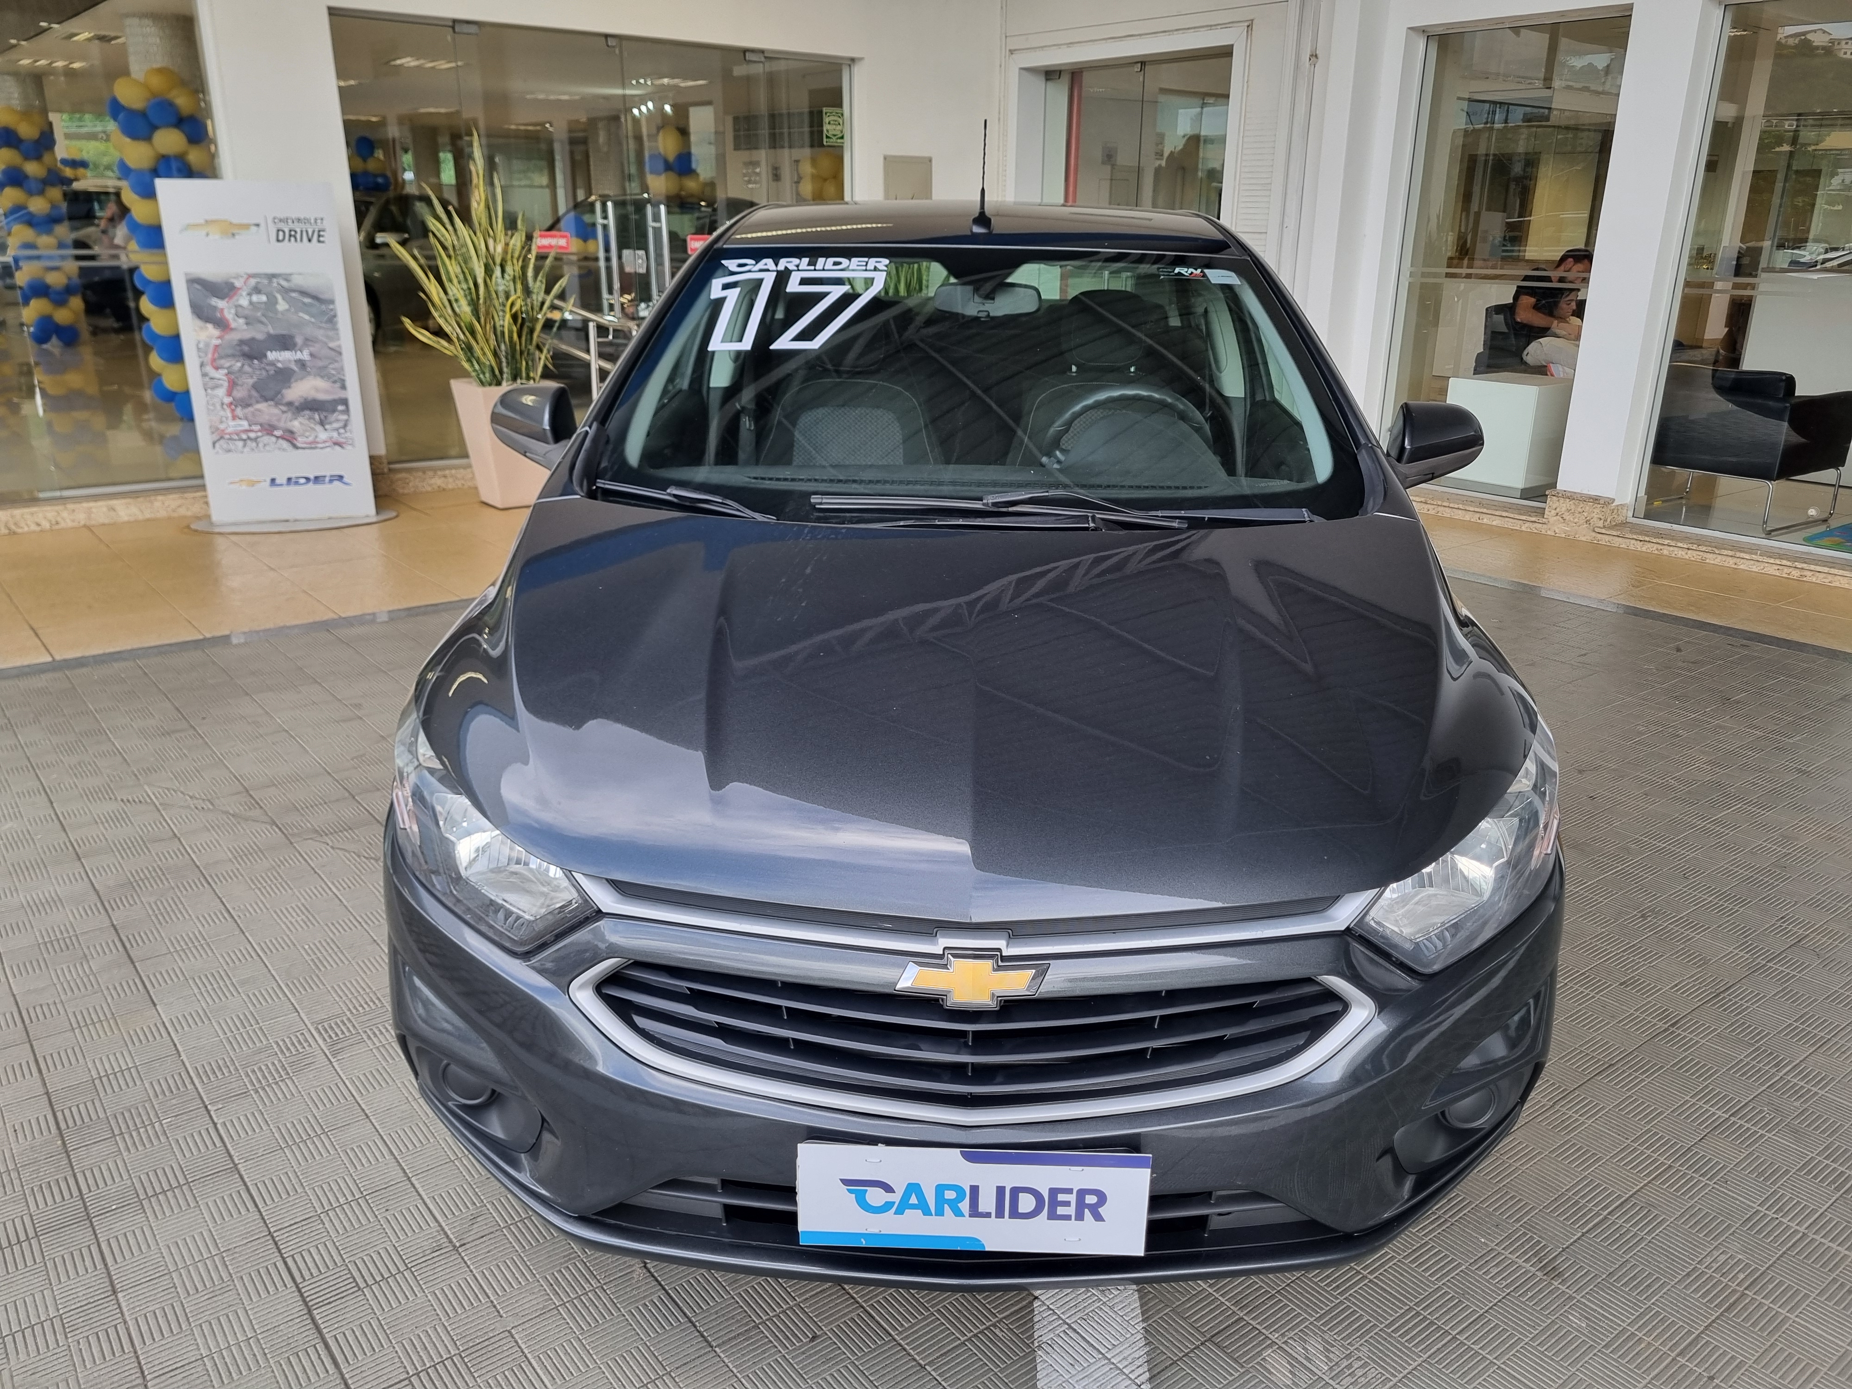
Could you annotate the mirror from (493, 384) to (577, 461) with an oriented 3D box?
[{"bbox_3d":[-0.753,-0.537,2.757,0.200,0.155,0.130,1,19,2],"label":"mirror"}]

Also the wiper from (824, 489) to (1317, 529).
[{"bbox_3d":[0.228,-0.300,2.272,0.830,0.055,0.090,1,19,2],"label":"wiper"}]

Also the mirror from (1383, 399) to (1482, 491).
[{"bbox_3d":[0.993,-0.497,2.770,0.220,0.160,0.140,1,20,0],"label":"mirror"}]

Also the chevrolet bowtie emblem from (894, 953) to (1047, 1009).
[{"bbox_3d":[0.050,0.317,1.537,0.168,0.065,0.022,1,5,0],"label":"chevrolet bowtie emblem"}]

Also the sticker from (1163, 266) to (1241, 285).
[{"bbox_3d":[0.554,-0.842,2.795,0.160,0.008,0.055,5,46,-2],"label":"sticker"}]

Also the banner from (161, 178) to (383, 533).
[{"bbox_3d":[-2.989,-1.541,6.354,0.720,1.520,0.080,-7,21,-19],"label":"banner"}]

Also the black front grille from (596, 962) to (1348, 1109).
[{"bbox_3d":[0.054,0.392,1.590,0.875,0.130,0.120,1,20,0],"label":"black front grille"}]

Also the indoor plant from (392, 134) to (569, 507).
[{"bbox_3d":[-2.150,-1.815,6.817,0.820,1.720,0.750,-6,21,-16],"label":"indoor plant"}]

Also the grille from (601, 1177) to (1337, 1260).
[{"bbox_3d":[0.052,0.624,1.692,0.890,0.100,0.120,1,19,2],"label":"grille"}]

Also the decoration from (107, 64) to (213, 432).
[{"bbox_3d":[-4.521,-2.716,8.547,0.570,2.030,0.570,0,19,0],"label":"decoration"}]

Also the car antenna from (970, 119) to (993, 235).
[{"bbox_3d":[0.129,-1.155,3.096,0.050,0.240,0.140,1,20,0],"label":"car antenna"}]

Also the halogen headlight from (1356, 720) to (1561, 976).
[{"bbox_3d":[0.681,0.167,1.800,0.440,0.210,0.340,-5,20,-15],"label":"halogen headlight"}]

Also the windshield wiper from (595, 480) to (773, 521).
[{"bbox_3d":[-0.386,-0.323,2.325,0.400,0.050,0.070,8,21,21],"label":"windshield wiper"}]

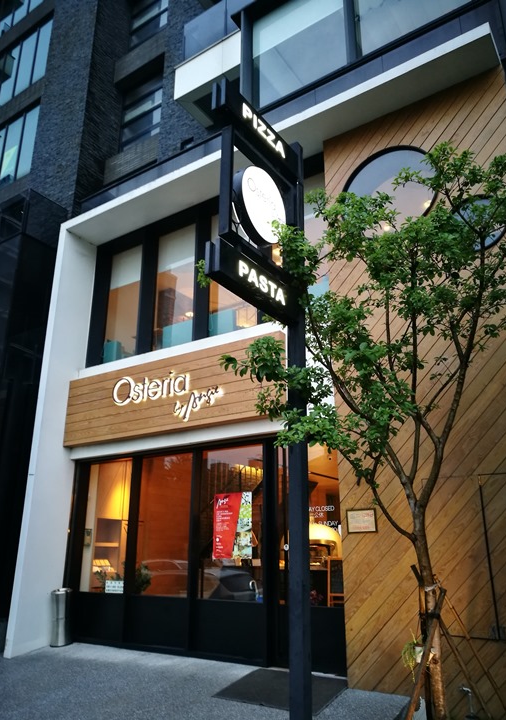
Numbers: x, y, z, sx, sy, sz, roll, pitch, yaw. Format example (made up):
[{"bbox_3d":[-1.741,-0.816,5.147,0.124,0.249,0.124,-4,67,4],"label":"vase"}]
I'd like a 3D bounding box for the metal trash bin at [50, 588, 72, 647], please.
[{"bbox_3d":[-2.779,3.733,8.151,0.228,0.755,0.228,-12,-22,31],"label":"metal trash bin"}]

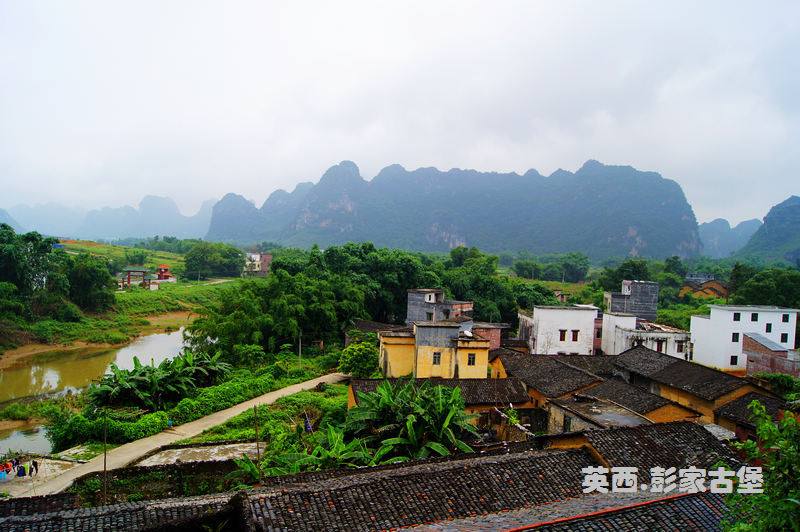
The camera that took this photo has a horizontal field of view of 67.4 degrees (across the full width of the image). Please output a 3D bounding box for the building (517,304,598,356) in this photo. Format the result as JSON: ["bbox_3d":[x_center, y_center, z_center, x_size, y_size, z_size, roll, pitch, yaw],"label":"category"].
[{"bbox_3d":[20.827,9.119,79.579,7.600,8.300,8.200,2,3,-5],"label":"building"}]

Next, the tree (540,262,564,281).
[{"bbox_3d":[63.598,2.607,249.995,10.000,8.120,9.000,2,3,0],"label":"tree"}]

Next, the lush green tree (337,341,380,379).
[{"bbox_3d":[-4.707,10.606,68.000,4.500,4.300,4.300,2,3,0],"label":"lush green tree"}]

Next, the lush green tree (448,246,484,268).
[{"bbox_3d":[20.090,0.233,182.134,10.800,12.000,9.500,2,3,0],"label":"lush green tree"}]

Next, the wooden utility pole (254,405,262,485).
[{"bbox_3d":[-8.025,10.180,34.000,0.130,4.650,0.130,-3,4,0],"label":"wooden utility pole"}]

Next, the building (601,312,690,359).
[{"bbox_3d":[36.001,11.060,89.000,11.200,7.800,9.000,2,4,12],"label":"building"}]

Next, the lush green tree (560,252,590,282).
[{"bbox_3d":[67.331,0.767,230.000,11.200,11.700,10.500,2,4,0],"label":"lush green tree"}]

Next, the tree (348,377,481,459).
[{"bbox_3d":[0.854,11.543,44.500,9.000,5.800,7.500,2,4,0],"label":"tree"}]

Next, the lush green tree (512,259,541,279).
[{"bbox_3d":[50.220,0.992,238.000,10.800,8.200,9.500,2,4,0],"label":"lush green tree"}]

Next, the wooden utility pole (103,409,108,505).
[{"bbox_3d":[-17.686,11.469,36.001,0.130,5.750,0.130,2,3,0],"label":"wooden utility pole"}]

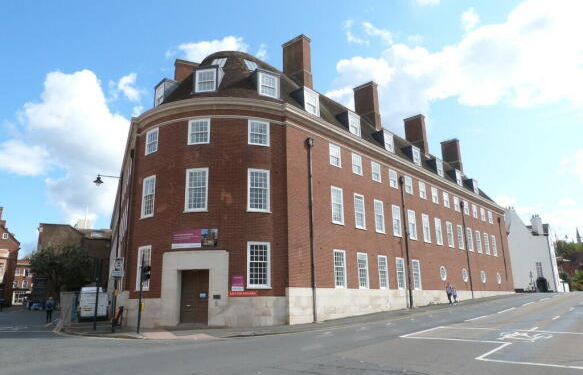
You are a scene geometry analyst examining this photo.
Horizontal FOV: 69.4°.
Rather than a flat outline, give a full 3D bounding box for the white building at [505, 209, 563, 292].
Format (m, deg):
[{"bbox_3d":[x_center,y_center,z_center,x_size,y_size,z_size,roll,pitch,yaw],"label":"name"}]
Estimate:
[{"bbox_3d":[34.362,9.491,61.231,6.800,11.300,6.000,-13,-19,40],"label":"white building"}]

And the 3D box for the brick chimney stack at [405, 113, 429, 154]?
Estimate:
[{"bbox_3d":[13.870,-5.553,46.628,2.100,4.400,1.000,-13,-19,40],"label":"brick chimney stack"}]

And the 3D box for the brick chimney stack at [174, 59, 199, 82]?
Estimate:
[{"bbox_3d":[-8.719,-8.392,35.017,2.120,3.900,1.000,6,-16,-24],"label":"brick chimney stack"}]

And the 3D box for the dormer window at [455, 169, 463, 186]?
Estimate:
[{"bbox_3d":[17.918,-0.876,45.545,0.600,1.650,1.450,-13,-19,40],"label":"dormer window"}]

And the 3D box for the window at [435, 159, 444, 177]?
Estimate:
[{"bbox_3d":[14.315,-1.732,41.761,1.050,1.750,1.560,-14,-20,40],"label":"window"}]

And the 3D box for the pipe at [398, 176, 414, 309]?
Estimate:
[{"bbox_3d":[8.809,3.918,31.831,0.280,10.150,0.350,-13,-19,40],"label":"pipe"}]

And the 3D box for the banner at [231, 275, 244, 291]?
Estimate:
[{"bbox_3d":[-2.580,4.645,20.362,0.600,0.730,0.040,2,-15,-10],"label":"banner"}]

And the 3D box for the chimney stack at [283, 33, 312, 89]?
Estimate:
[{"bbox_3d":[0.444,-9.049,32.253,2.120,4.590,1.000,-14,-20,40],"label":"chimney stack"}]

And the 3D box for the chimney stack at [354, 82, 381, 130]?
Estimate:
[{"bbox_3d":[7.063,-7.256,39.351,2.120,4.590,1.000,-14,-20,40],"label":"chimney stack"}]

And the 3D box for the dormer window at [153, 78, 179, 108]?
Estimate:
[{"bbox_3d":[-7.667,-5.633,26.153,1.150,1.650,1.450,12,-19,-40],"label":"dormer window"}]

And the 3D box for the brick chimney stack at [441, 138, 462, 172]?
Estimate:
[{"bbox_3d":[20.408,-3.642,53.664,2.120,4.590,1.000,-14,-20,40],"label":"brick chimney stack"}]

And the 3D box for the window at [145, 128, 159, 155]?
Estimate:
[{"bbox_3d":[-7.838,-2.582,23.732,1.220,1.420,0.150,-13,-19,38],"label":"window"}]

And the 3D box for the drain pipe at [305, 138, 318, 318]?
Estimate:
[{"bbox_3d":[1.188,2.094,23.433,0.240,10.400,0.300,-14,-20,40],"label":"drain pipe"}]

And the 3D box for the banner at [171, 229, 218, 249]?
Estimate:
[{"bbox_3d":[-4.793,2.567,20.932,2.420,0.890,0.060,-3,-15,9],"label":"banner"}]

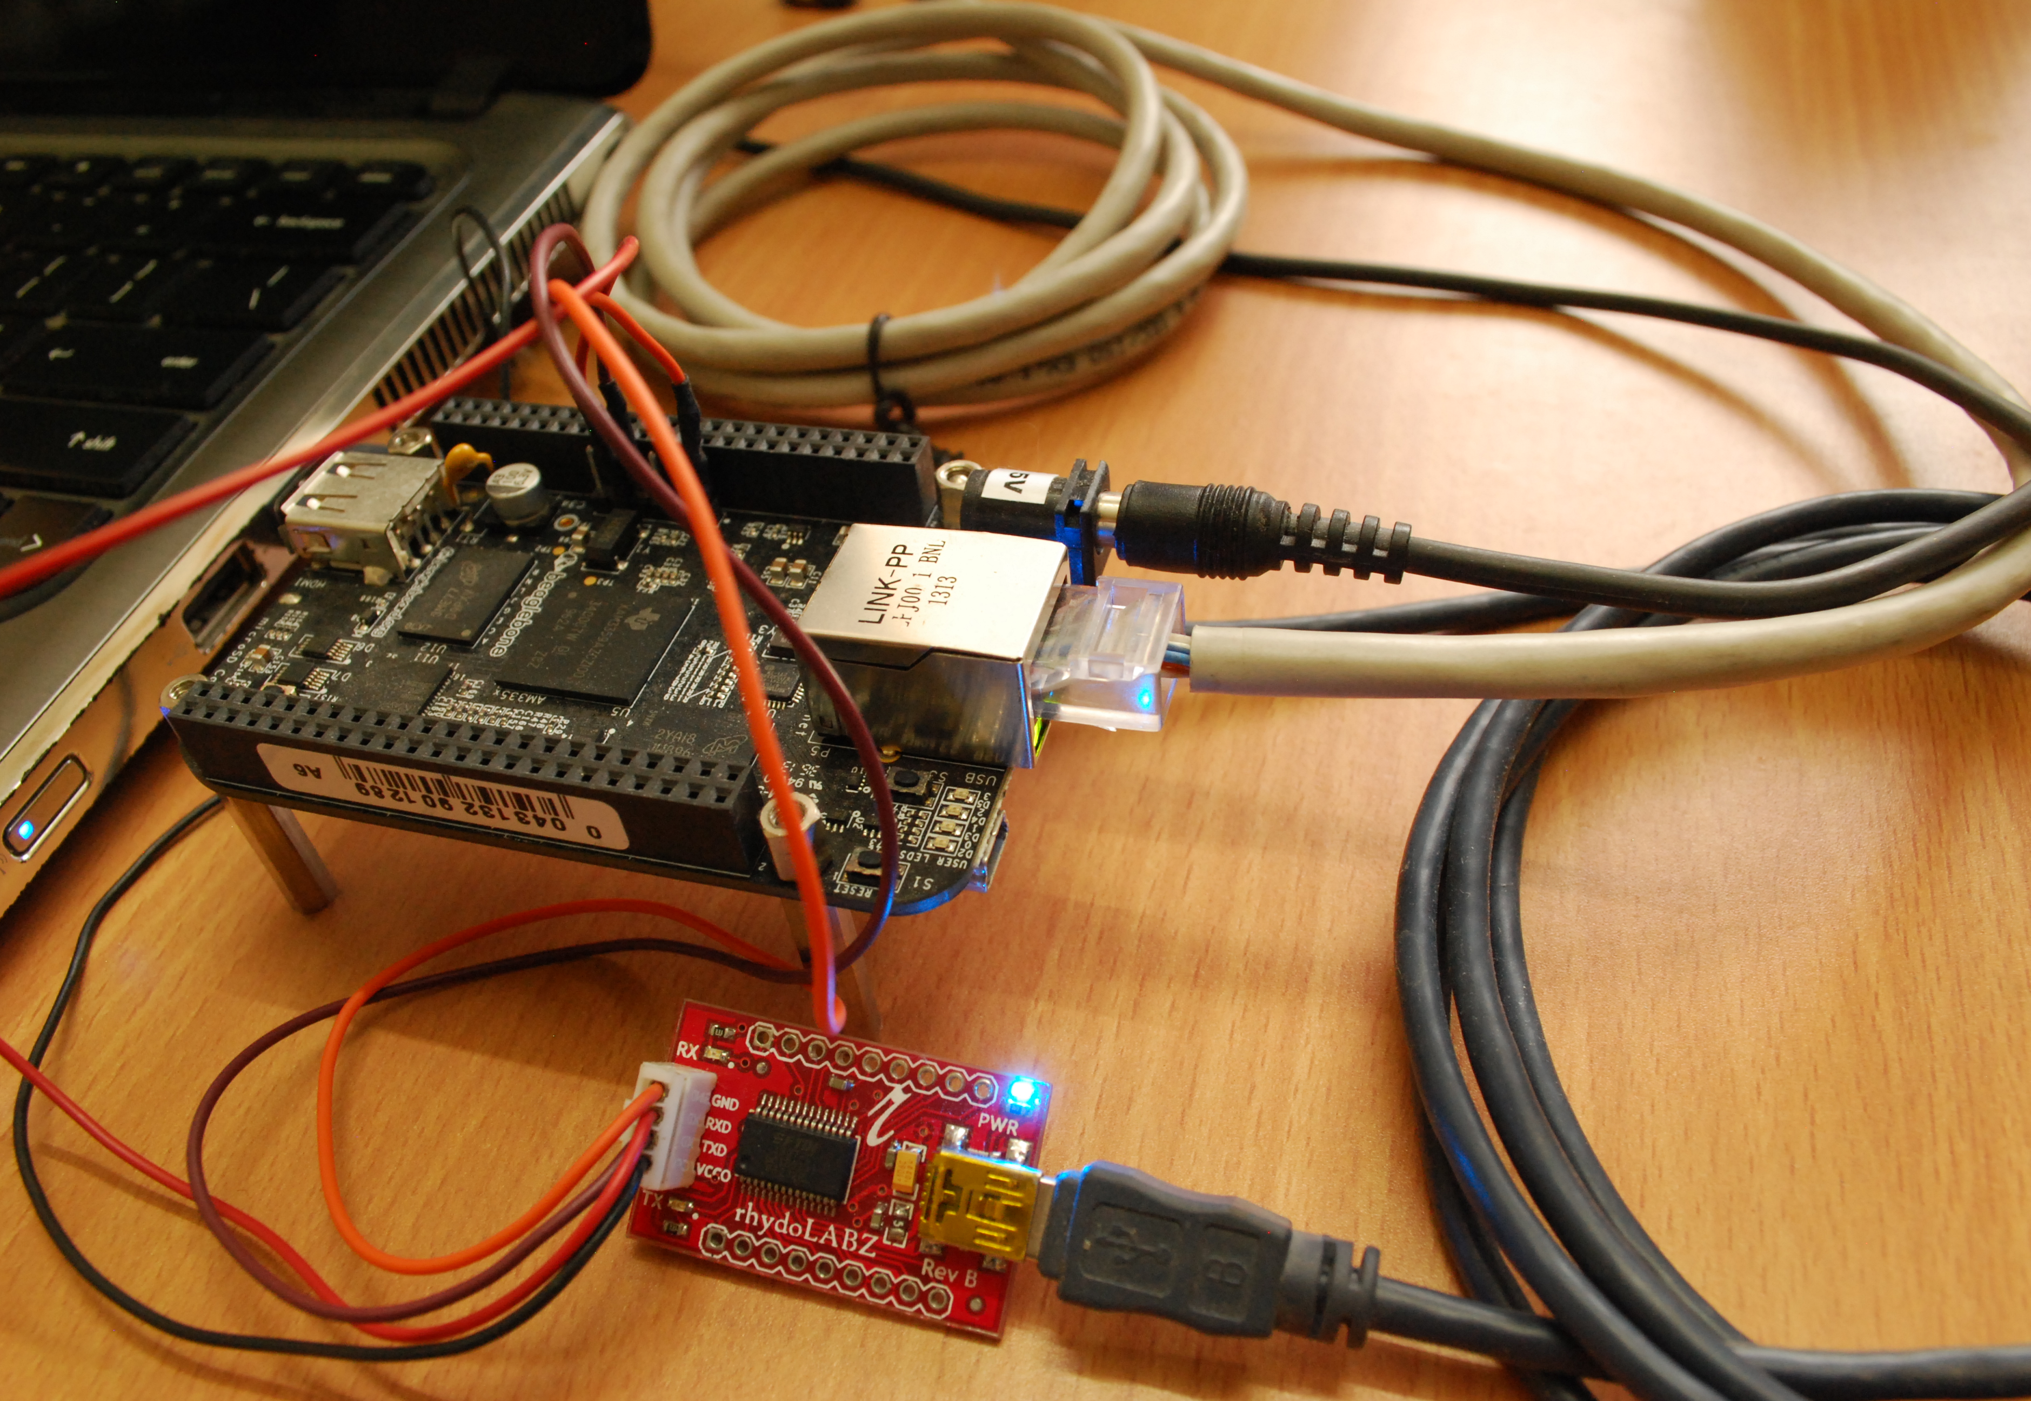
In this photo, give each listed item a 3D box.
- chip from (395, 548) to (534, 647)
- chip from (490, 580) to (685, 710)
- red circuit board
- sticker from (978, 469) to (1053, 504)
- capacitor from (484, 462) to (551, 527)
[{"bbox_3d":[-0.058,-0.011,0.168,0.009,0.001,0.014,8,47,16],"label":"chip"},{"bbox_3d":[-0.043,-0.006,0.161,0.015,0.001,0.015,8,47,16],"label":"chip"},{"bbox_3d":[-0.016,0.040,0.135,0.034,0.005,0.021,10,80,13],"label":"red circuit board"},{"bbox_3d":[0.001,-0.022,0.156,0.006,0.001,0.005,8,47,16],"label":"sticker"},{"bbox_3d":[-0.055,-0.023,0.176,0.006,0.005,0.006,8,47,16],"label":"capacitor"}]

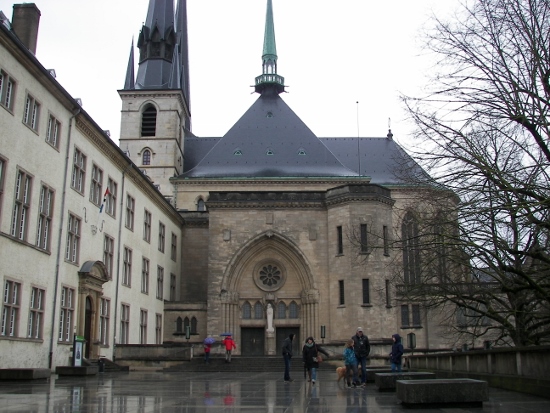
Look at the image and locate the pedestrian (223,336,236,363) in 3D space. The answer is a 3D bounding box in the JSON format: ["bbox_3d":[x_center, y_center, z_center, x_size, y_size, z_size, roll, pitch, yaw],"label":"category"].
[{"bbox_3d":[-3.046,9.520,38.449,0.600,1.720,0.450,-2,-15,8],"label":"pedestrian"}]

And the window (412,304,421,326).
[{"bbox_3d":[11.594,8.922,46.750,0.620,1.720,0.200,0,-15,-3],"label":"window"}]

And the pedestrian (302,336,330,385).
[{"bbox_3d":[1.453,5.446,20.280,0.875,1.602,0.500,0,-15,-3],"label":"pedestrian"}]

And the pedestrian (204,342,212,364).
[{"bbox_3d":[-4.142,8.998,35.507,0.500,1.520,0.400,-3,-16,8],"label":"pedestrian"}]

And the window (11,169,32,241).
[{"bbox_3d":[-11.702,-0.077,26.459,0.220,3.100,1.400,-1,-15,4],"label":"window"}]

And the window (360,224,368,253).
[{"bbox_3d":[7.428,2.565,47.504,0.520,2.400,0.200,0,-15,0],"label":"window"}]

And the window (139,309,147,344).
[{"bbox_3d":[-10.086,9.421,43.759,0.200,2.930,1.762,-2,-15,4],"label":"window"}]

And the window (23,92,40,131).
[{"bbox_3d":[-12.473,-4.778,29.335,0.200,1.760,1.520,-1,-15,4],"label":"window"}]

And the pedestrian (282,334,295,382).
[{"bbox_3d":[0.468,5.702,21.558,0.420,1.720,0.480,1,-16,-8],"label":"pedestrian"}]

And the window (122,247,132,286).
[{"bbox_3d":[-10.479,4.311,40.620,0.200,2.662,1.762,-2,-15,4],"label":"window"}]

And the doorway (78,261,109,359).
[{"bbox_3d":[-10.250,5.752,31.914,0.750,5.356,2.950,-1,-15,4],"label":"doorway"}]

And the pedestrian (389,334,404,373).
[{"bbox_3d":[4.140,5.195,19.514,0.400,1.630,0.500,2,-15,-10],"label":"pedestrian"}]

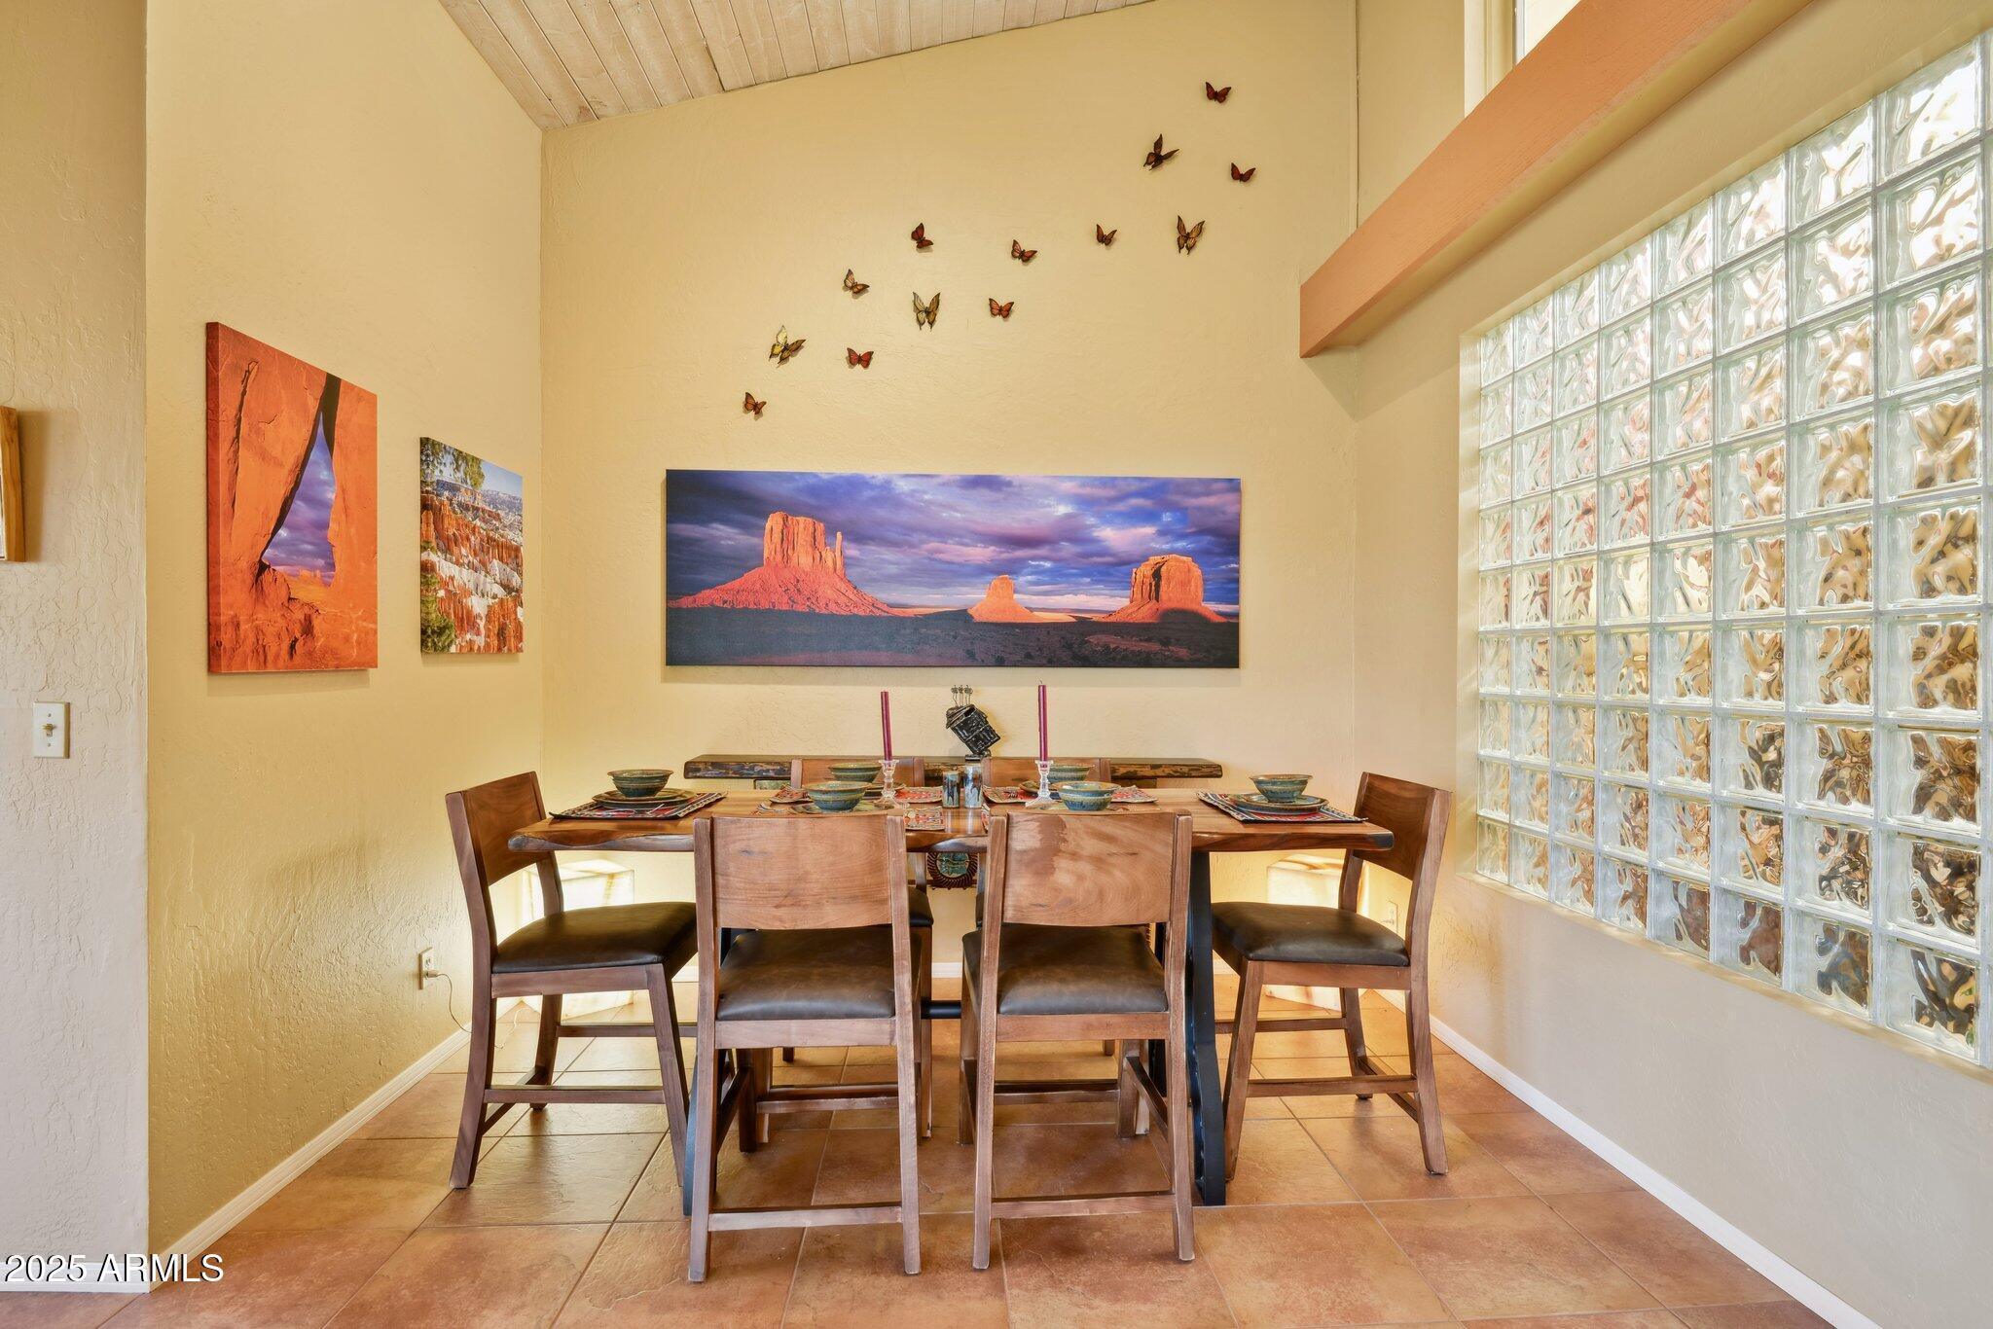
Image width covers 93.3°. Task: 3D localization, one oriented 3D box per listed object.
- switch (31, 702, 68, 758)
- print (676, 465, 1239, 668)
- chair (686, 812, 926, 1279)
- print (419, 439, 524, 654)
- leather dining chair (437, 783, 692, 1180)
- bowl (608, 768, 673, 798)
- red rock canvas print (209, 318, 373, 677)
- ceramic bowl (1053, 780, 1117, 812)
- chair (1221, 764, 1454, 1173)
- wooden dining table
[{"bbox_3d":[-1.977,0.138,1.967,0.072,0.117,0.016,0,0,-3],"label":"switch"},{"bbox_3d":[-0.160,-0.391,3.981,2.411,0.816,0.036,0,0,-3],"label":"print"},{"bbox_3d":[-0.427,0.834,2.338,0.490,1.000,0.600,0,0,-3],"label":"chair"},{"bbox_3d":[-1.840,-0.382,3.334,0.028,0.680,0.680,0,0,-3],"label":"print"},{"bbox_3d":[-1.120,0.831,2.629,0.600,1.000,0.490,0,0,-3],"label":"leather dining chair"},{"bbox_3d":[-0.993,0.330,2.627,0.180,0.065,0.180,0,0,-3],"label":"bowl"},{"bbox_3d":[-1.786,-0.379,2.422,0.031,0.788,0.591,0,0,-3],"label":"red rock canvas print"},{"bbox_3d":[0.240,0.349,2.497,0.168,0.063,0.168,0,0,0],"label":"ceramic bowl"},{"bbox_3d":[0.875,0.839,2.683,0.600,1.000,0.490,0,0,-3],"label":"chair"},{"bbox_3d":[-0.094,0.871,2.632,2.090,0.930,0.800,0,0,-3],"label":"wooden dining table"}]

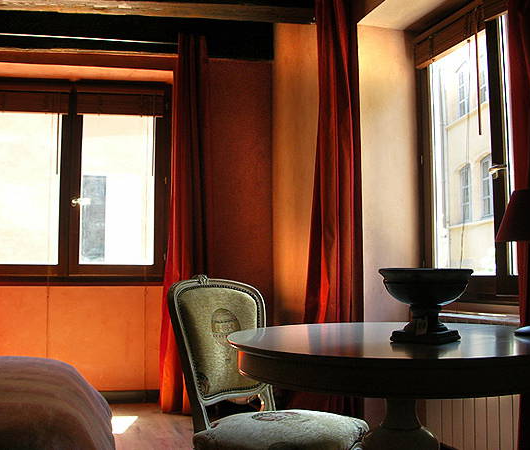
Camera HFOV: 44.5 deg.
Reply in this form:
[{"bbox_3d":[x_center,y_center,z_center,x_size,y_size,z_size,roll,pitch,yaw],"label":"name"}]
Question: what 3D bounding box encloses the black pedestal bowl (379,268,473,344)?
[{"bbox_3d":[0.474,0.236,1.900,0.272,0.216,0.272,0,-4,0],"label":"black pedestal bowl"}]

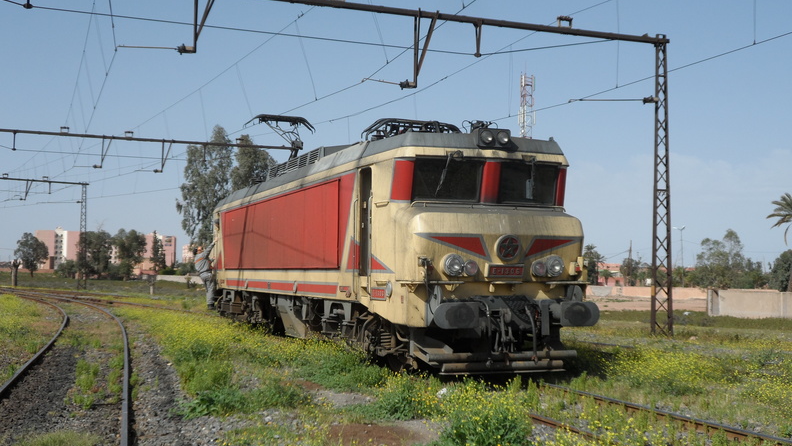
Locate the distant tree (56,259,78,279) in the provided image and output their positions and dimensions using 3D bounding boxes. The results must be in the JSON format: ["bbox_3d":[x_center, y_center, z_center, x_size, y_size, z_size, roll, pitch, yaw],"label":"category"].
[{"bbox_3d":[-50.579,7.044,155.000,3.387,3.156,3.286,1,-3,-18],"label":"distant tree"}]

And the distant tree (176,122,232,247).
[{"bbox_3d":[-21.305,-2.114,112.000,6.230,17.689,6.043,1,-3,-11],"label":"distant tree"}]

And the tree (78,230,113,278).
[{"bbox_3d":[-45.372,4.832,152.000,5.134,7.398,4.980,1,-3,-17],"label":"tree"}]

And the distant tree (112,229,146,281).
[{"bbox_3d":[-40.238,4.756,152.000,5.134,7.851,4.980,1,-3,-15],"label":"distant tree"}]

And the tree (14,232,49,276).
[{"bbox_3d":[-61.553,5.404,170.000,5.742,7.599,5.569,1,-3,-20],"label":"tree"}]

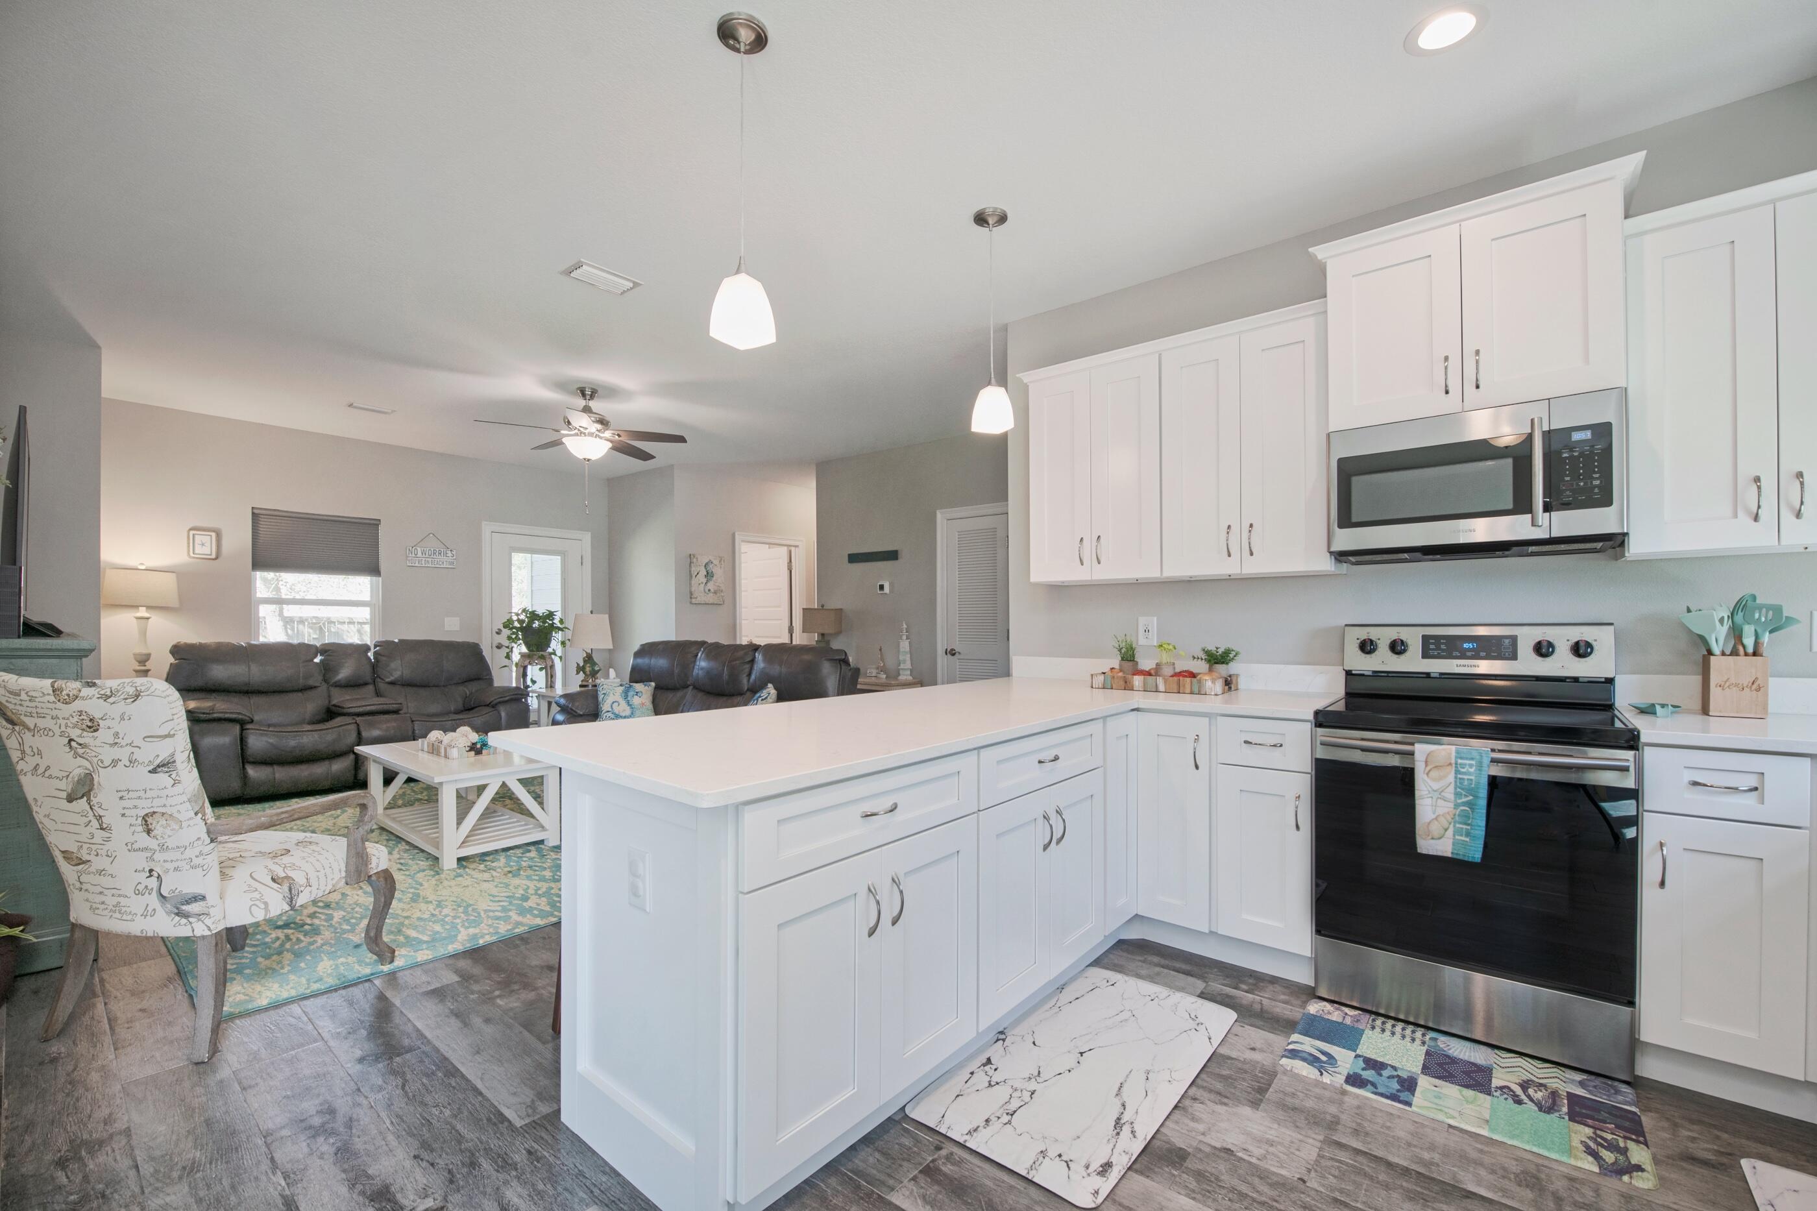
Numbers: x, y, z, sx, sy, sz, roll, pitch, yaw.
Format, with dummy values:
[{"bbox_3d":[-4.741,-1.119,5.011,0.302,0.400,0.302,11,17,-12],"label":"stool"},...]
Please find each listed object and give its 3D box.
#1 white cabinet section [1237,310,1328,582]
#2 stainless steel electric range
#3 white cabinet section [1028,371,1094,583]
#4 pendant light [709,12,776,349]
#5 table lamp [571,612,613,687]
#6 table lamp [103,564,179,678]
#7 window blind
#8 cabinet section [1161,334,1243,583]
[{"bbox_3d":[1.486,-0.579,2.717,0.303,0.913,0.322,-1,-2,40],"label":"white cabinet section"},{"bbox_3d":[1.776,0.662,2.253,0.760,1.190,0.660,-1,-2,41],"label":"stainless steel electric range"},{"bbox_3d":[0.786,-0.565,3.306,0.303,0.913,0.322,-1,-2,40],"label":"white cabinet section"},{"bbox_3d":[-0.432,-1.103,1.821,0.130,0.840,0.130,-1,-2,41],"label":"pendant light"},{"bbox_3d":[-2.756,0.386,6.150,0.375,0.650,0.375,-1,-1,41],"label":"table lamp"},{"bbox_3d":[-5.229,0.122,4.821,0.390,0.820,0.390,-1,-2,41],"label":"table lamp"},{"bbox_3d":[-4.813,-0.499,5.778,0.060,0.490,0.810,-1,-1,41],"label":"window blind"},{"bbox_3d":[1.254,-0.575,2.913,0.305,0.913,0.322,-1,-2,40],"label":"cabinet section"}]

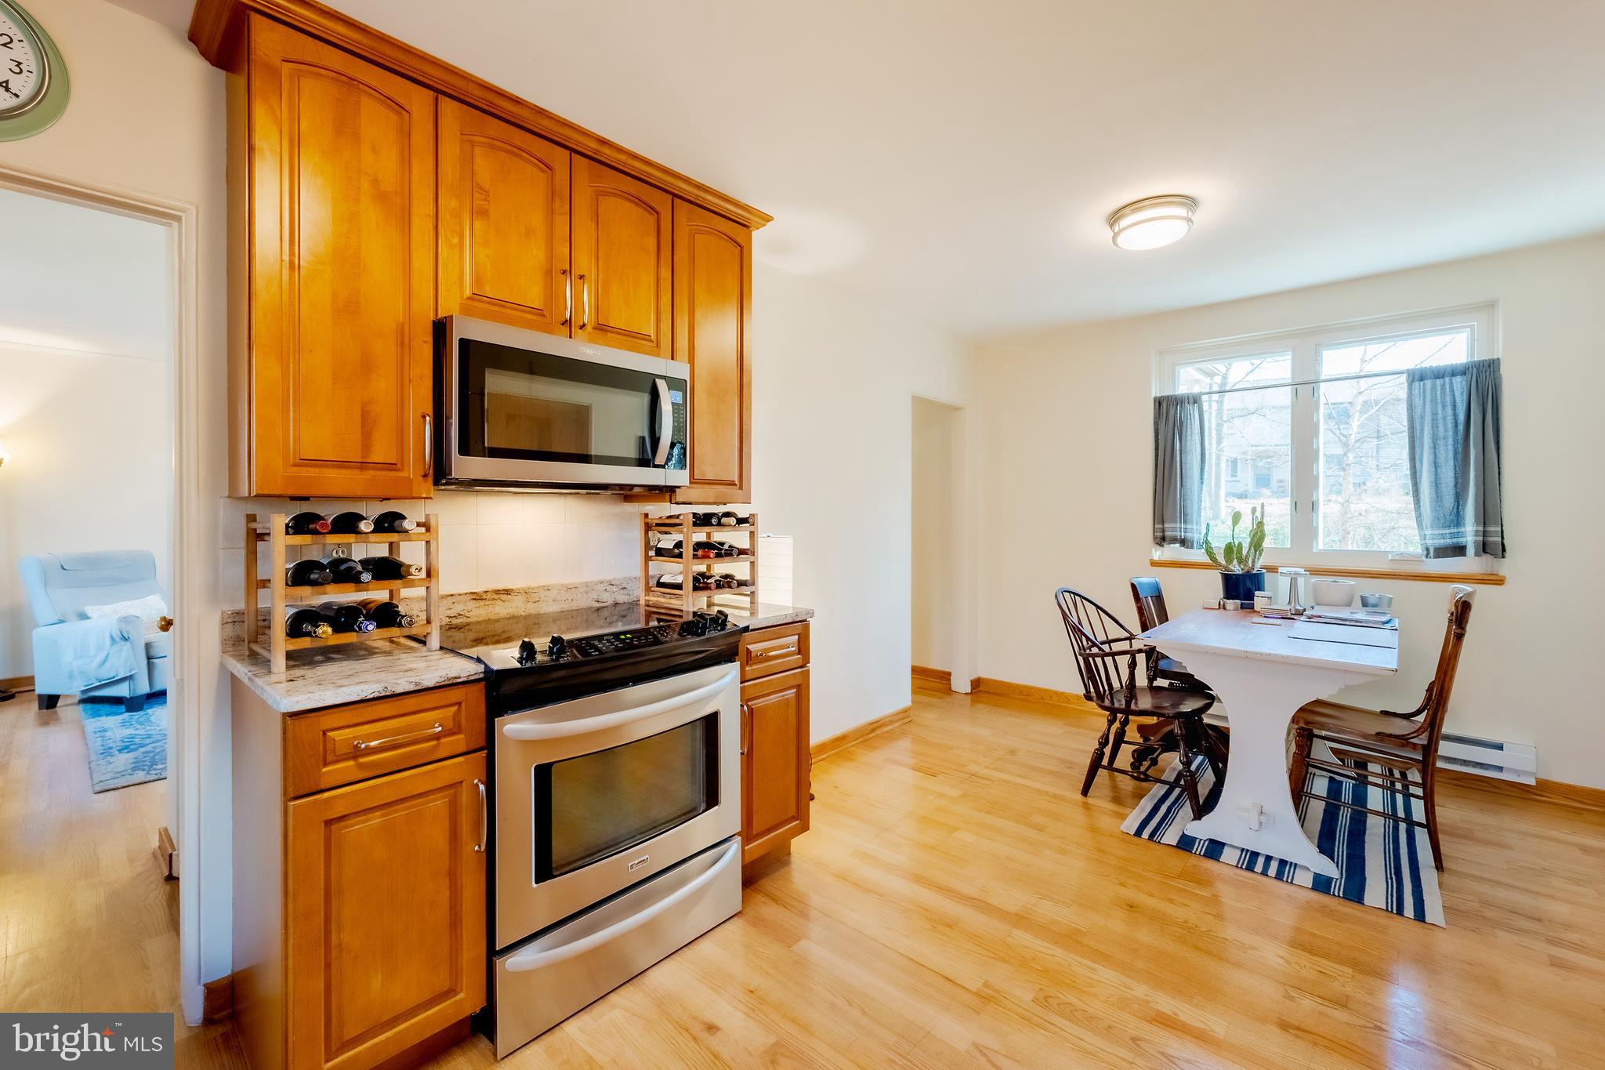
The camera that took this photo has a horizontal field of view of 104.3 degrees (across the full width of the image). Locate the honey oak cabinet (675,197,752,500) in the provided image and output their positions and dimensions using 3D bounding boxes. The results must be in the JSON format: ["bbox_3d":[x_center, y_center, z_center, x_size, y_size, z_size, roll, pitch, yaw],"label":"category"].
[{"bbox_3d":[-0.457,-0.642,2.460,0.340,1.075,0.380,1,1,41],"label":"honey oak cabinet"}]

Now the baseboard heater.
[{"bbox_3d":[2.687,1.001,3.263,1.500,0.180,0.070,2,2,43],"label":"baseboard heater"}]

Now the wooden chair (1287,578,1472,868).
[{"bbox_3d":[2.292,0.696,2.511,0.450,1.000,0.530,-2,2,-43],"label":"wooden chair"}]

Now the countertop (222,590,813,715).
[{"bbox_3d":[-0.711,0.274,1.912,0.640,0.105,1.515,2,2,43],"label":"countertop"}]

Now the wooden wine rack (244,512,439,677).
[{"bbox_3d":[-1.159,0.122,1.594,0.295,0.352,0.340,2,2,43],"label":"wooden wine rack"}]

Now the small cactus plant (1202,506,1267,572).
[{"bbox_3d":[2.350,0.050,3.370,0.280,0.340,0.250,2,2,43],"label":"small cactus plant"}]

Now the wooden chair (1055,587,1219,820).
[{"bbox_3d":[1.565,0.729,2.938,0.650,0.940,0.540,1,1,41],"label":"wooden chair"}]

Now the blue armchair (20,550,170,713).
[{"bbox_3d":[-4.659,0.628,4.410,0.870,1.000,0.790,0,2,5],"label":"blue armchair"}]

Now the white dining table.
[{"bbox_3d":[2.106,0.808,2.799,0.800,0.755,1.230,2,2,43],"label":"white dining table"}]

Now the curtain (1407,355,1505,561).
[{"bbox_3d":[3.104,-0.351,2.978,0.335,0.940,0.080,1,1,41],"label":"curtain"}]

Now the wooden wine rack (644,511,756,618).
[{"bbox_3d":[-0.398,0.108,2.412,0.270,0.349,0.355,1,1,41],"label":"wooden wine rack"}]

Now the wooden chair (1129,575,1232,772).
[{"bbox_3d":[2.019,0.719,3.257,0.510,0.950,0.440,1,1,41],"label":"wooden chair"}]

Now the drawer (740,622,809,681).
[{"bbox_3d":[-0.276,0.401,2.318,0.510,0.155,0.364,1,1,41],"label":"drawer"}]

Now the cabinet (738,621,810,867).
[{"bbox_3d":[-0.334,0.736,2.375,0.650,0.830,0.372,1,1,41],"label":"cabinet"}]

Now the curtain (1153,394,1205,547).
[{"bbox_3d":[2.243,-0.383,3.741,0.270,0.930,0.070,2,2,43],"label":"curtain"}]

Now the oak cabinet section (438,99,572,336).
[{"bbox_3d":[-0.952,-0.866,1.864,0.335,0.575,0.375,2,3,42],"label":"oak cabinet section"}]

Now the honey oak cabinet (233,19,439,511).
[{"bbox_3d":[-1.208,-0.625,1.618,0.310,1.065,0.365,2,2,43],"label":"honey oak cabinet"}]

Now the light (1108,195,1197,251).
[{"bbox_3d":[1.431,-1.275,2.562,0.330,0.087,0.330,1,1,41],"label":"light"}]

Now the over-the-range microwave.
[{"bbox_3d":[-0.799,-0.364,2.007,0.430,0.430,0.757,1,1,41],"label":"over-the-range microwave"}]

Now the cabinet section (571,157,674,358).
[{"bbox_3d":[-0.701,-0.883,2.143,0.335,0.575,0.377,2,3,42],"label":"cabinet section"}]

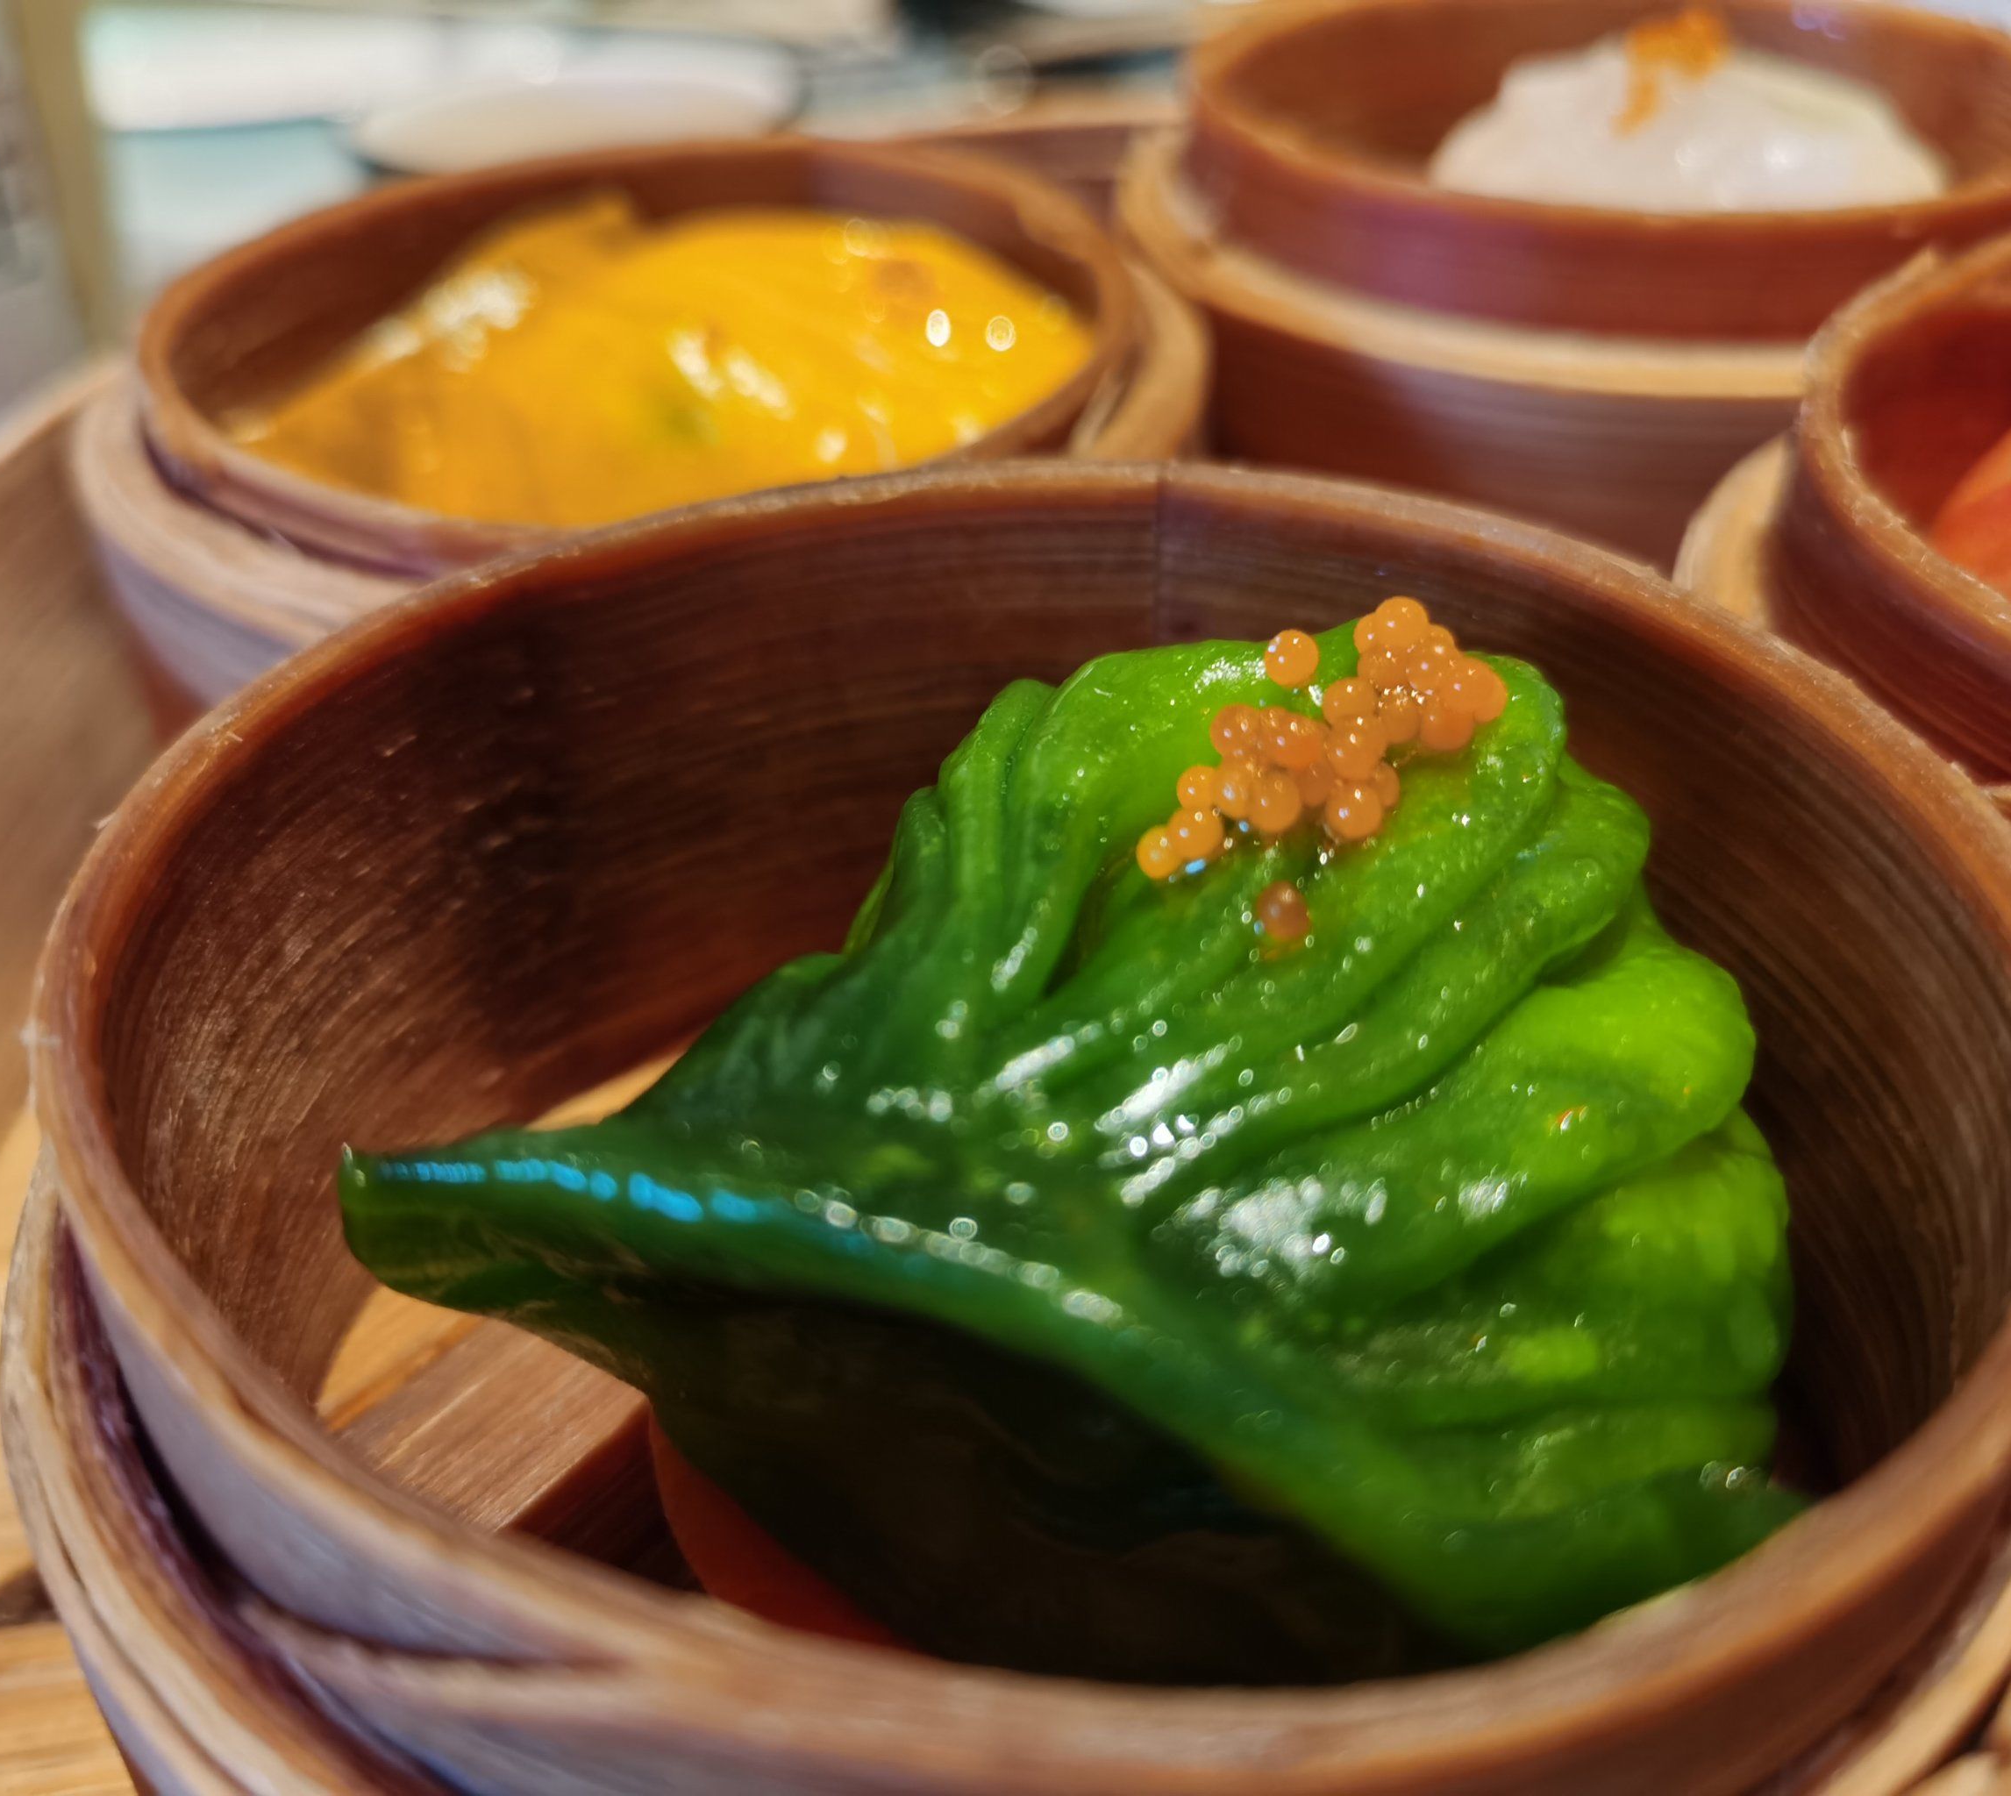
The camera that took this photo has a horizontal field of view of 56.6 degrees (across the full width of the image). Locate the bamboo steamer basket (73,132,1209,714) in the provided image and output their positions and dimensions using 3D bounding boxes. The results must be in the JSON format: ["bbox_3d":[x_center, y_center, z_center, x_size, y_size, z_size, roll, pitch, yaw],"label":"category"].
[{"bbox_3d":[-0.030,-0.031,0.179,0.099,0.054,0.099,-2,38,0],"label":"bamboo steamer basket"}]

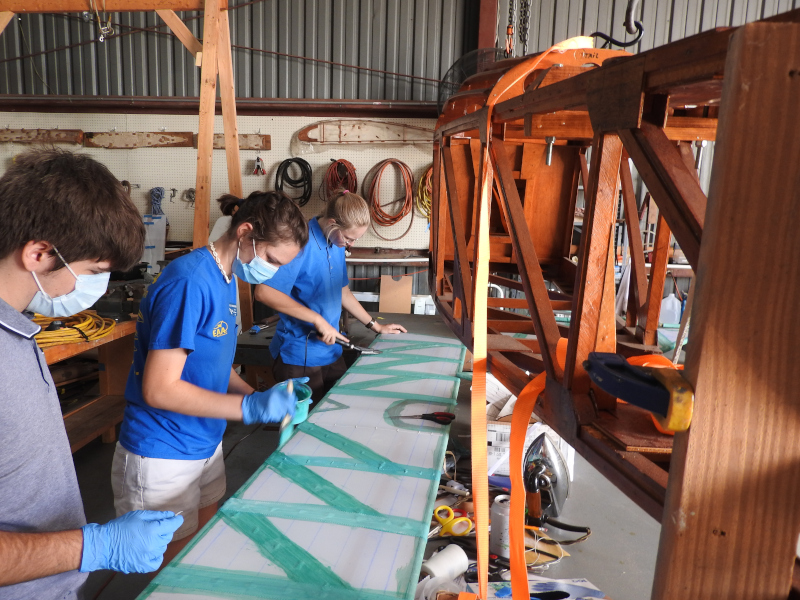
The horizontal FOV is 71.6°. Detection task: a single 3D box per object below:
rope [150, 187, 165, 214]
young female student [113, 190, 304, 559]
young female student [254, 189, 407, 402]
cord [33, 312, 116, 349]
[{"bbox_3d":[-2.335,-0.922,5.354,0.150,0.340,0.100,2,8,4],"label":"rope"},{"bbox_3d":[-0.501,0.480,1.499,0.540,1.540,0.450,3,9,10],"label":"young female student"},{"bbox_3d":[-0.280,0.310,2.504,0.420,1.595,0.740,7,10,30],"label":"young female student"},{"bbox_3d":[-1.721,0.126,2.801,0.500,0.100,0.520,3,8,6],"label":"cord"}]

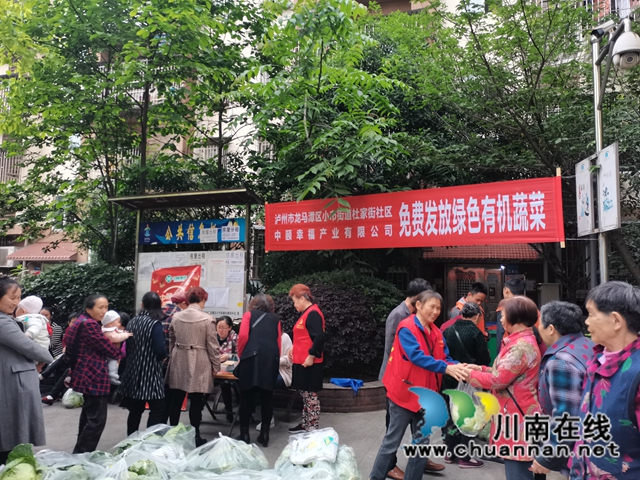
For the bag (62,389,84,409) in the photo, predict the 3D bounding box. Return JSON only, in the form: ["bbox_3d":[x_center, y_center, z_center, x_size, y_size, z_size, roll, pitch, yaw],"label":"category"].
[{"bbox_3d":[-3.101,1.964,6.062,0.280,0.230,0.250,3,-5,-26],"label":"bag"}]

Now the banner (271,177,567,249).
[{"bbox_3d":[0.887,-0.258,6.181,4.014,0.700,0.040,-2,-6,32],"label":"banner"}]

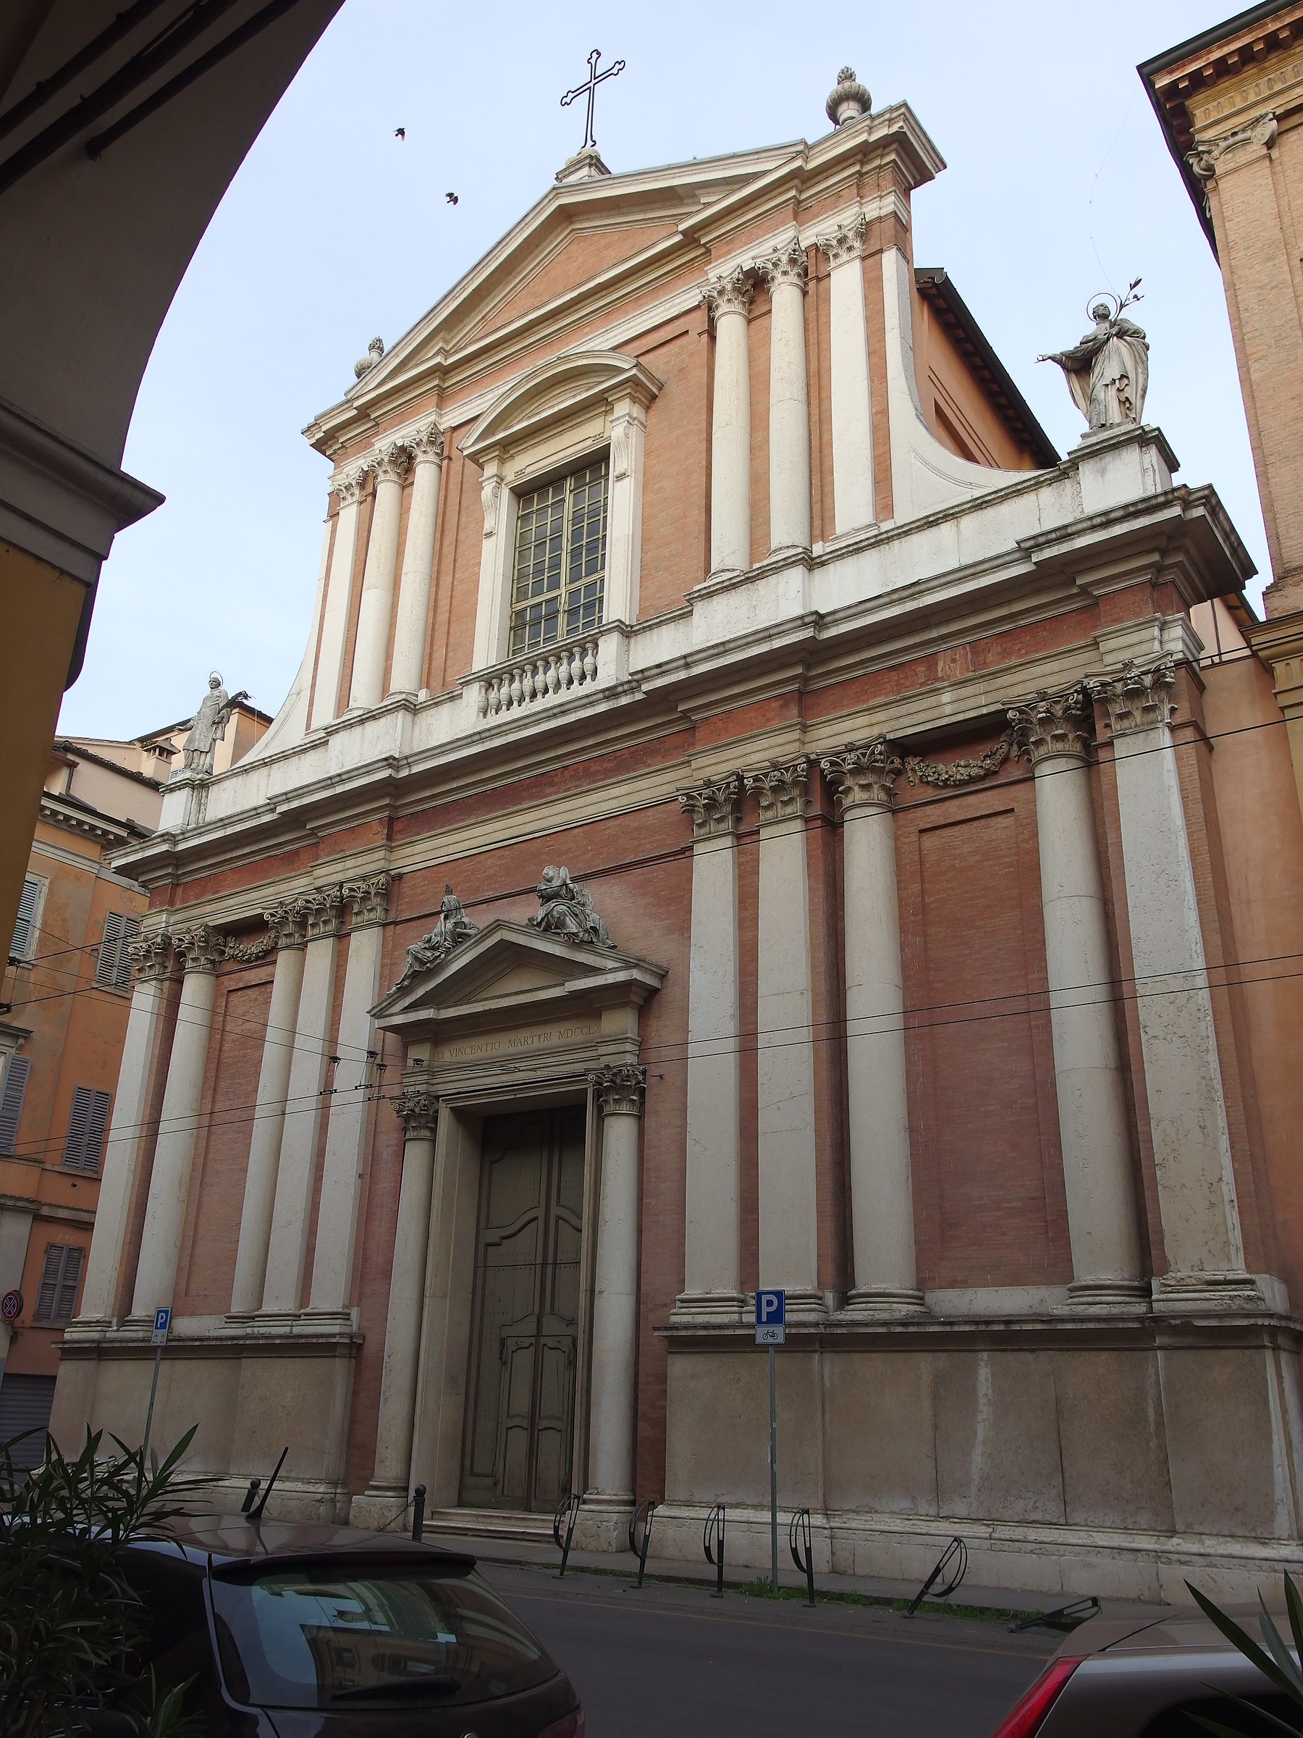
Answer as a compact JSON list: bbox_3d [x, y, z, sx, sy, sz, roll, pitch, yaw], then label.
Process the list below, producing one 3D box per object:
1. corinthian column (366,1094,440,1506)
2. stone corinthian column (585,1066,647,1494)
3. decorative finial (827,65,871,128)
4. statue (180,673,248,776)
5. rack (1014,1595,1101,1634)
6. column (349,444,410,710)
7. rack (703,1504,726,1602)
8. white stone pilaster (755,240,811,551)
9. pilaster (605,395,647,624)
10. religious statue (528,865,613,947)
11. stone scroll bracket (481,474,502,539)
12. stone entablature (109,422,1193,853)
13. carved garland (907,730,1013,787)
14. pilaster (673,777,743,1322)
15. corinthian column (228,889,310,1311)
[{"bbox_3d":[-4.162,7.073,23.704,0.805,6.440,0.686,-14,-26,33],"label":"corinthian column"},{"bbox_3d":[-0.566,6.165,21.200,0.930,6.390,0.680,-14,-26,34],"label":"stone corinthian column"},{"bbox_3d":[3.853,-15.061,27.501,0.875,1.771,0.875,1,-22,0],"label":"decorative finial"},{"bbox_3d":[-10.607,-3.540,33.721,1.120,2.639,0.875,-14,-26,33],"label":"statue"},{"bbox_3d":[3.714,6.781,12.731,0.900,0.180,0.330,-23,9,5],"label":"rack"},{"bbox_3d":[-5.657,-5.819,29.012,0.860,6.450,0.800,-14,-26,33],"label":"column"},{"bbox_3d":[0.706,7.768,16.023,0.147,0.956,0.364,-14,-26,33],"label":"rack"},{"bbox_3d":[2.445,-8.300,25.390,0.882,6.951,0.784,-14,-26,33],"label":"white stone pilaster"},{"bbox_3d":[-0.532,-6.759,26.311,0.590,4.820,0.420,-14,-26,34],"label":"pilaster"},{"bbox_3d":[-1.191,0.617,21.915,0.650,1.560,1.620,18,-27,-36],"label":"religious statue"},{"bbox_3d":[-3.262,-7.315,28.527,0.450,1.230,0.280,-14,-26,34],"label":"stone scroll bracket"},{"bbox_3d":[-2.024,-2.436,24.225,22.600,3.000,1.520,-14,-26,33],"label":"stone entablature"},{"bbox_3d":[4.287,-1.445,19.507,1.580,0.630,0.290,-14,-26,33],"label":"carved garland"},{"bbox_3d":[0.934,2.534,21.516,1.120,8.393,0.406,-14,-26,33],"label":"pilaster"},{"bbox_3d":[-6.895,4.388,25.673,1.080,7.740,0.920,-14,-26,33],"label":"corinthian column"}]

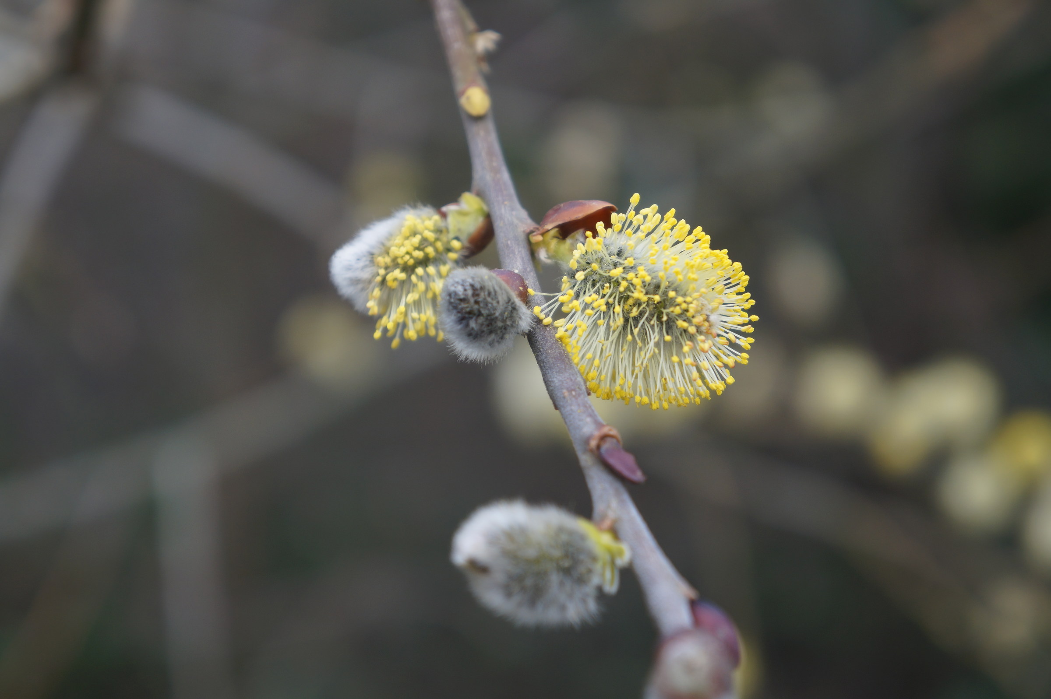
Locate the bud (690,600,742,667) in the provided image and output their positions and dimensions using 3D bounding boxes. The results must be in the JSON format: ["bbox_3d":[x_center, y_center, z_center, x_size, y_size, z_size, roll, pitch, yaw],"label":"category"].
[{"bbox_3d":[0.022,0.034,0.280,0.006,0.009,0.006,-29,-18,0],"label":"bud"}]

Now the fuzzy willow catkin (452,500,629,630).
[{"bbox_3d":[0.002,0.026,0.287,0.021,0.014,0.014,6,0,-18],"label":"fuzzy willow catkin"}]

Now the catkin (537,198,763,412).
[{"bbox_3d":[0.014,-0.006,0.300,0.029,0.024,0.024,26,0,12],"label":"catkin"}]

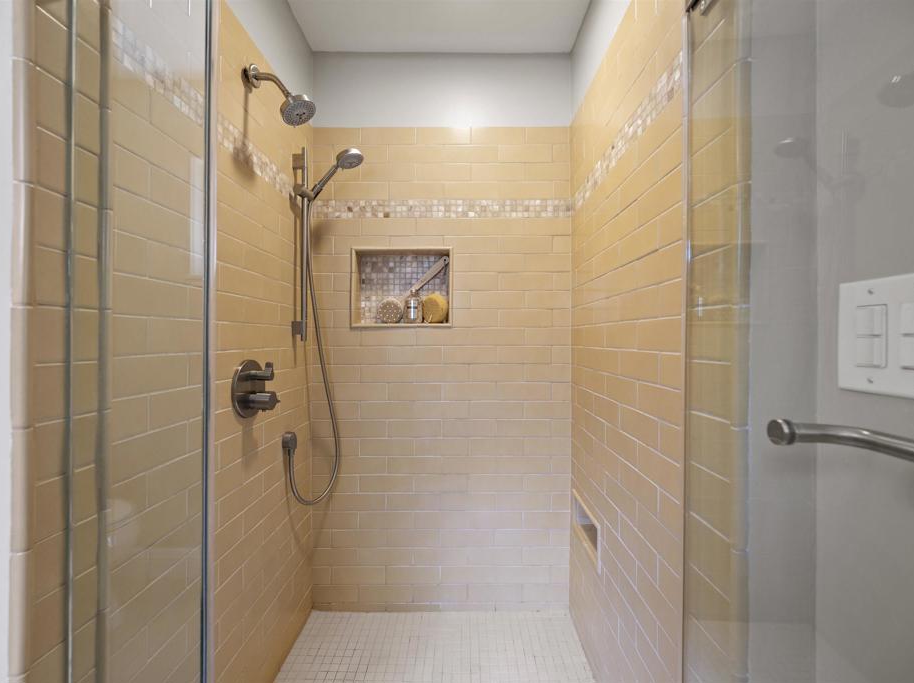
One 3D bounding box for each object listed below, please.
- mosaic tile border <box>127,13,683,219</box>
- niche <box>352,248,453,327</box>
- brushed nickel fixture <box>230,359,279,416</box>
[{"bbox_3d":[-0.067,-0.556,1.178,1.090,0.082,1.010,0,0,1],"label":"mosaic tile border"},{"bbox_3d":[-0.231,-0.225,1.722,0.427,0.335,0.105,0,0,0],"label":"niche"},{"bbox_3d":[-0.567,0.138,1.167,0.092,0.170,0.170,0,0,1],"label":"brushed nickel fixture"}]

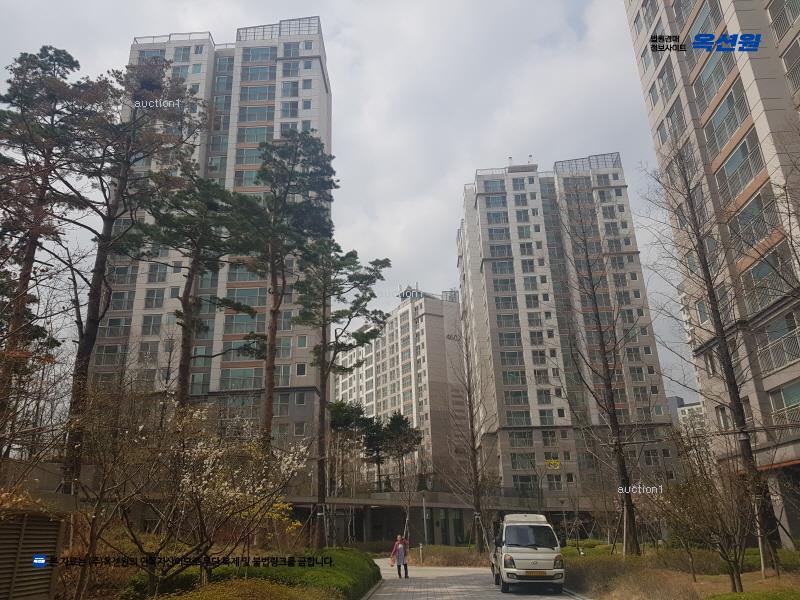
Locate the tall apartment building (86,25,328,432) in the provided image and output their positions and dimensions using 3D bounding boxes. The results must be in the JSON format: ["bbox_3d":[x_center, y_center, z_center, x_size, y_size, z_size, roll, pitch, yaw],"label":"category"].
[{"bbox_3d":[-20.104,-4.009,69.907,23.245,60.469,12.500,-3,-20,1],"label":"tall apartment building"}]

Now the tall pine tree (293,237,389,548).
[{"bbox_3d":[-2.790,3.890,26.383,4.400,14.617,4.300,-3,-20,1],"label":"tall pine tree"}]

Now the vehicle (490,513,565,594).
[{"bbox_3d":[3.780,7.903,18.926,1.740,2.100,5.100,-3,-21,3],"label":"vehicle"}]

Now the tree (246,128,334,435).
[{"bbox_3d":[-3.939,0.247,21.408,3.400,15.100,3.400,-2,-21,0],"label":"tree"}]

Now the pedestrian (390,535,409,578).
[{"bbox_3d":[-0.025,10.449,24.460,0.650,1.600,0.400,-2,-21,0],"label":"pedestrian"}]

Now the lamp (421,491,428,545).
[{"bbox_3d":[1.559,13.566,36.015,0.400,4.050,0.400,-2,-21,0],"label":"lamp"}]

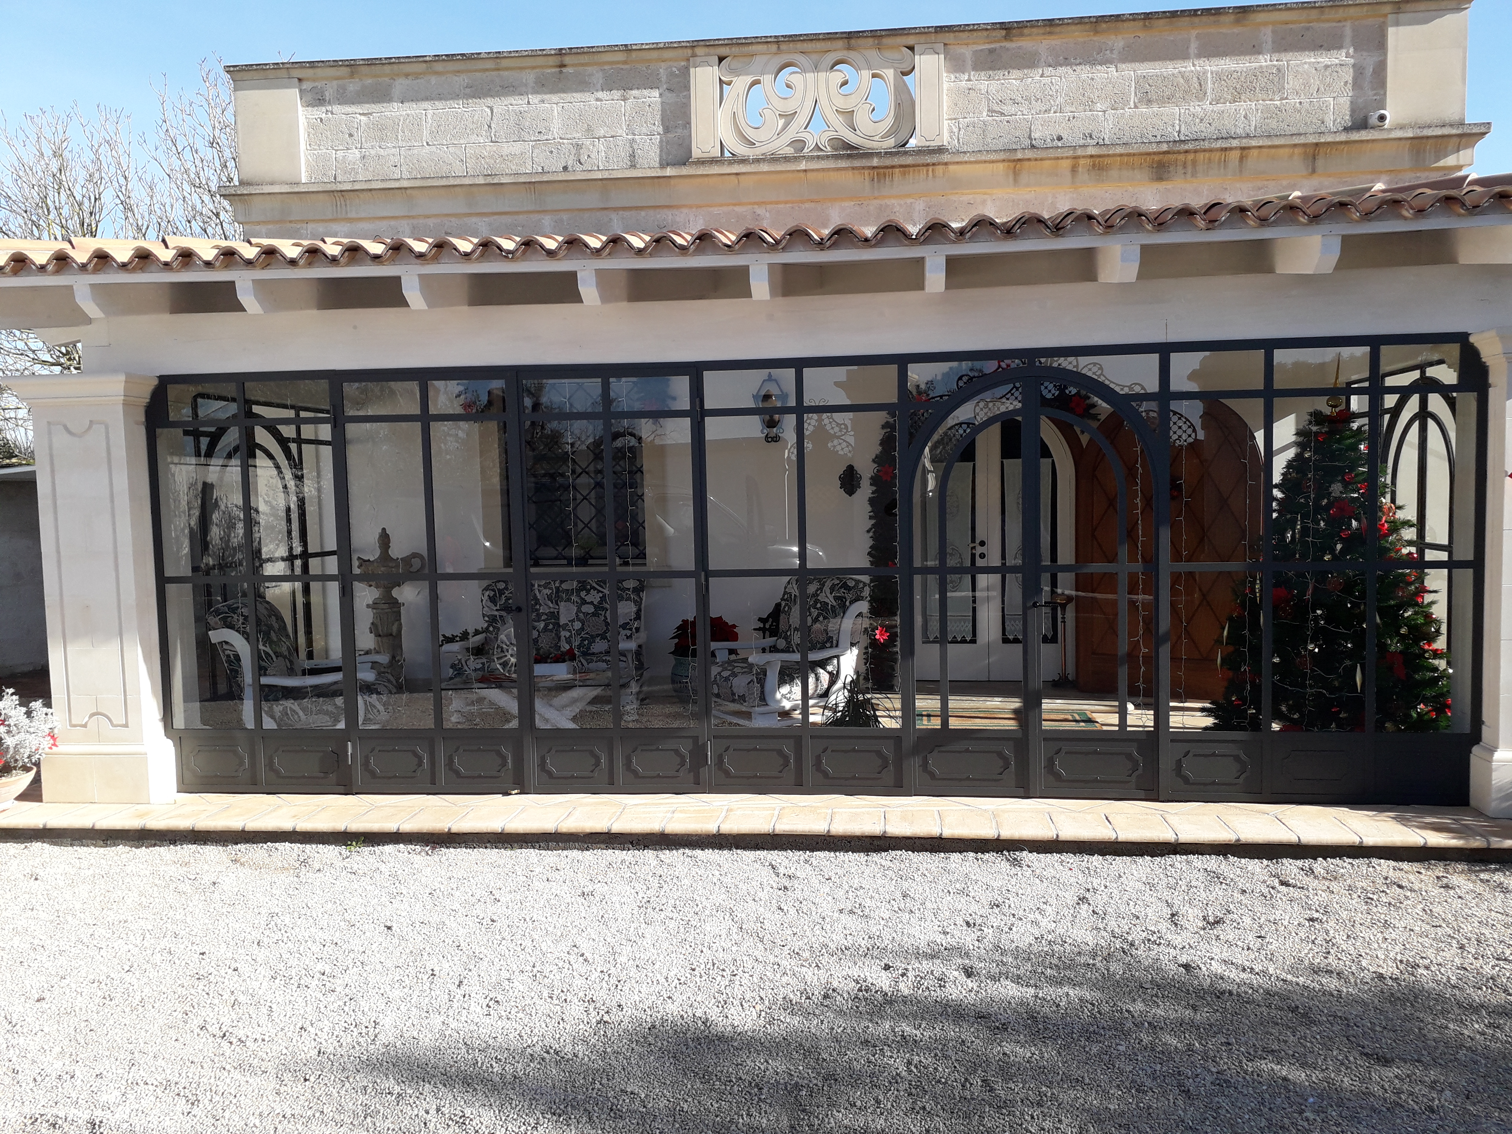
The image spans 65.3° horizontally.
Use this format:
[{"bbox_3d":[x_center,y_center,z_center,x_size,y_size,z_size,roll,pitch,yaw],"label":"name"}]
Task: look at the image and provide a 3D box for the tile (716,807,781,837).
[{"bbox_3d":[-0.032,1.218,5.647,0.250,0.030,0.344,-1,4,6],"label":"tile"}]

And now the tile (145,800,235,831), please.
[{"bbox_3d":[-2.875,1.270,5.971,0.243,0.032,0.333,-1,4,6],"label":"tile"}]

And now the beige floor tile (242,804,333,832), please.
[{"bbox_3d":[-2.357,1.264,5.918,0.243,0.032,0.333,-1,4,6],"label":"beige floor tile"}]

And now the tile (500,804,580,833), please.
[{"bbox_3d":[-1.059,1.240,5.765,0.250,0.030,0.344,-1,4,6],"label":"tile"}]

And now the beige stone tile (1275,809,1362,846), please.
[{"bbox_3d":[2.531,1.189,5.317,0.246,0.032,0.326,-1,4,7],"label":"beige stone tile"}]

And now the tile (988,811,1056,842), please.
[{"bbox_3d":[1.242,1.200,5.473,0.246,0.032,0.326,-1,4,7],"label":"tile"}]

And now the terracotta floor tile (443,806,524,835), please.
[{"bbox_3d":[-1.321,1.247,5.808,0.243,0.032,0.333,-1,4,6],"label":"terracotta floor tile"}]

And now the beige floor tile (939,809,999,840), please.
[{"bbox_3d":[0.990,1.210,5.530,0.250,0.030,0.344,-1,4,6],"label":"beige floor tile"}]

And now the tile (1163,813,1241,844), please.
[{"bbox_3d":[2.031,1.205,5.413,0.250,0.030,0.344,-1,4,6],"label":"tile"}]

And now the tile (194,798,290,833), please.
[{"bbox_3d":[-2.619,1.268,5.945,0.243,0.032,0.333,-1,4,6],"label":"tile"}]

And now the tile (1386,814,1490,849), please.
[{"bbox_3d":[3.073,1.199,5.295,0.250,0.030,0.344,-1,4,6],"label":"tile"}]

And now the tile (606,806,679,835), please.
[{"bbox_3d":[-0.543,1.228,5.706,0.250,0.030,0.344,-1,4,6],"label":"tile"}]

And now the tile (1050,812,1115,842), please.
[{"bbox_3d":[1.513,1.211,5.489,0.243,0.032,0.333,-1,4,6],"label":"tile"}]

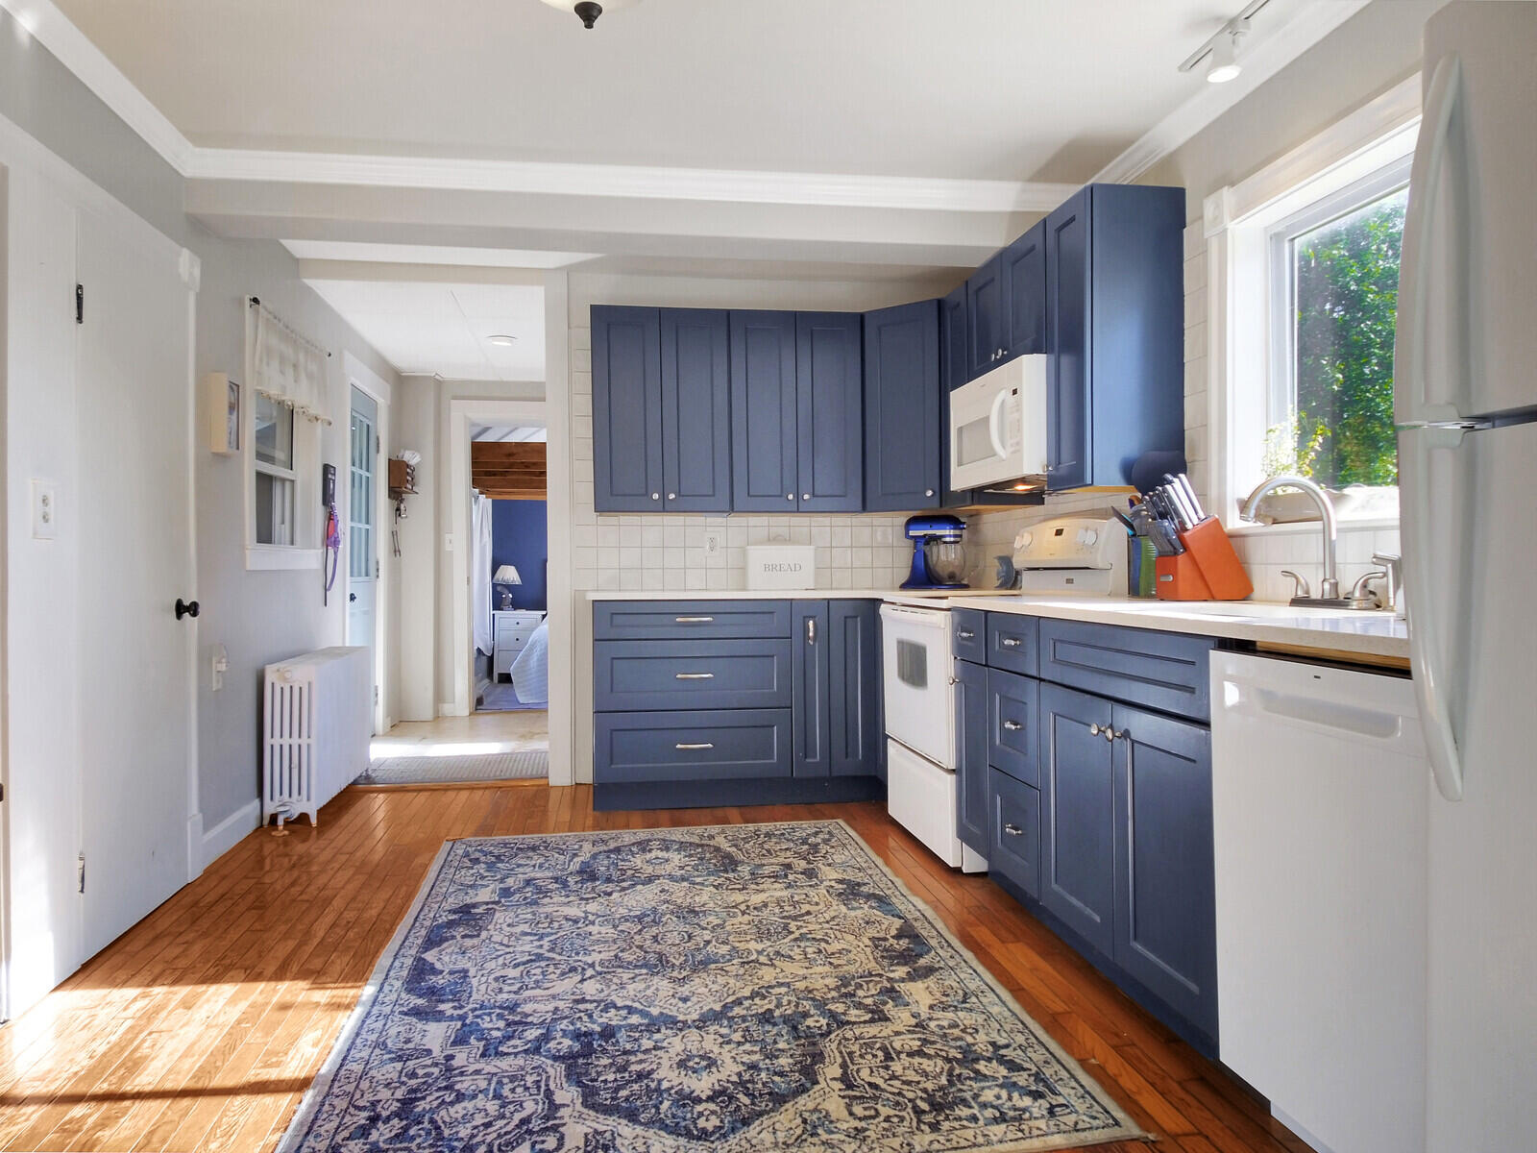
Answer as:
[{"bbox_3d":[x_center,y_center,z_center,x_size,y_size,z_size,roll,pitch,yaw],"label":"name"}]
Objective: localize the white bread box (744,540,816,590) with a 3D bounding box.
[{"bbox_3d":[0.045,-0.060,4.661,0.329,0.237,0.190,0,1,-9],"label":"white bread box"}]

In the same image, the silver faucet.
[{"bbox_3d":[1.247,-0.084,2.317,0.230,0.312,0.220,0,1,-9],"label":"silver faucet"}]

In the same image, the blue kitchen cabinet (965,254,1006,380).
[{"bbox_3d":[1.024,-1.018,3.923,0.330,0.418,0.359,-1,1,-10],"label":"blue kitchen cabinet"}]

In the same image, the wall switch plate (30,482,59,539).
[{"bbox_3d":[-1.770,-0.155,2.390,0.012,0.137,0.095,0,1,-9],"label":"wall switch plate"}]

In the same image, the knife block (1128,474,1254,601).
[{"bbox_3d":[1.190,-0.102,2.764,0.320,0.340,0.120,0,1,-9],"label":"knife block"}]

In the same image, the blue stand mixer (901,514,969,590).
[{"bbox_3d":[0.771,-0.113,4.530,0.345,0.345,0.225,-1,1,-5],"label":"blue stand mixer"}]

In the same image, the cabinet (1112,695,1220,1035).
[{"bbox_3d":[1.115,0.599,2.154,0.550,0.611,0.382,-1,1,-10],"label":"cabinet"}]

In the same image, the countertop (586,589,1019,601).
[{"bbox_3d":[0.131,0.076,4.475,1.889,0.037,0.826,-1,1,-10],"label":"countertop"}]

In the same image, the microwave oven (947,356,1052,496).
[{"bbox_3d":[1.009,-0.554,3.713,0.420,0.406,0.750,0,1,-9],"label":"microwave oven"}]

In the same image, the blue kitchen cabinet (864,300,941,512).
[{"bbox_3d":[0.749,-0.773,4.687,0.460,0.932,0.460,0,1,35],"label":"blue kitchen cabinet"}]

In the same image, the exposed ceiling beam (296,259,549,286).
[{"bbox_3d":[-1.603,-1.405,4.582,1.110,0.090,0.120,0,1,-9],"label":"exposed ceiling beam"}]

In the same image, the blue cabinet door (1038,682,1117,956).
[{"bbox_3d":[0.792,0.593,2.487,0.028,0.600,0.384,-1,1,-10],"label":"blue cabinet door"}]

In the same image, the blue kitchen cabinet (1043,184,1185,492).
[{"bbox_3d":[1.133,-0.752,3.210,0.313,0.932,0.316,-1,1,-10],"label":"blue kitchen cabinet"}]

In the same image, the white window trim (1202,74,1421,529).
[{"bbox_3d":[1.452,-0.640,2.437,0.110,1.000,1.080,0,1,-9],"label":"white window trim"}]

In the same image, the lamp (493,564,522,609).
[{"bbox_3d":[-2.389,0.093,8.935,0.270,0.430,0.270,0,1,-9],"label":"lamp"}]

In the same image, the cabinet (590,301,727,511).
[{"bbox_3d":[-0.506,-0.760,4.611,0.626,0.932,0.321,-1,1,-10],"label":"cabinet"}]

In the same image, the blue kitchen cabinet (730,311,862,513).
[{"bbox_3d":[0.113,-0.767,4.715,0.631,0.932,0.321,-1,1,-10],"label":"blue kitchen cabinet"}]

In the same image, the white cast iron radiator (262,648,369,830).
[{"bbox_3d":[-1.972,0.674,4.327,0.193,0.636,0.900,0,1,-9],"label":"white cast iron radiator"}]

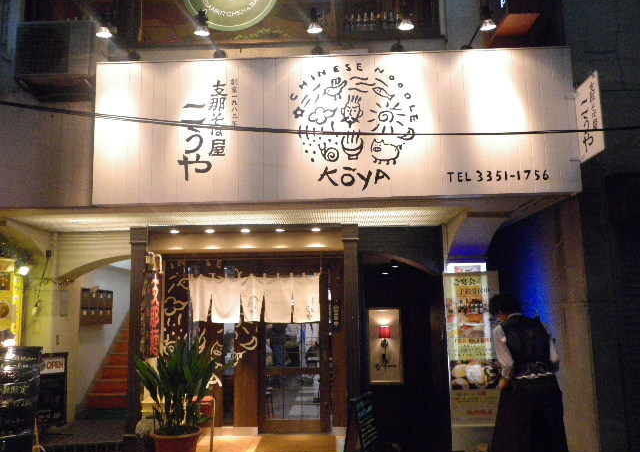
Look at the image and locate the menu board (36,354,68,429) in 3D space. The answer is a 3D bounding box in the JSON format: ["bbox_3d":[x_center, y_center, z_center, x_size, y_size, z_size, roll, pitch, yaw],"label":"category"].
[{"bbox_3d":[-3.065,1.866,6.959,0.370,0.800,0.080,5,-10,-37],"label":"menu board"}]

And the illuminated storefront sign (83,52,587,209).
[{"bbox_3d":[0.100,-0.901,5.604,4.376,1.348,0.120,-1,-8,3],"label":"illuminated storefront sign"}]

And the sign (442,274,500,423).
[{"bbox_3d":[1.576,1.274,6.194,0.565,1.600,0.070,-1,-8,3],"label":"sign"}]

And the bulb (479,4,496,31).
[{"bbox_3d":[1.347,-1.673,4.908,0.127,0.190,0.127,-1,-8,3],"label":"bulb"}]

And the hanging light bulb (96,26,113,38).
[{"bbox_3d":[-1.786,-1.608,5.057,0.125,0.085,0.125,-1,-8,3],"label":"hanging light bulb"}]

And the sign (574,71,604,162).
[{"bbox_3d":[2.278,-0.905,5.151,0.060,0.650,0.480,-1,-8,3],"label":"sign"}]

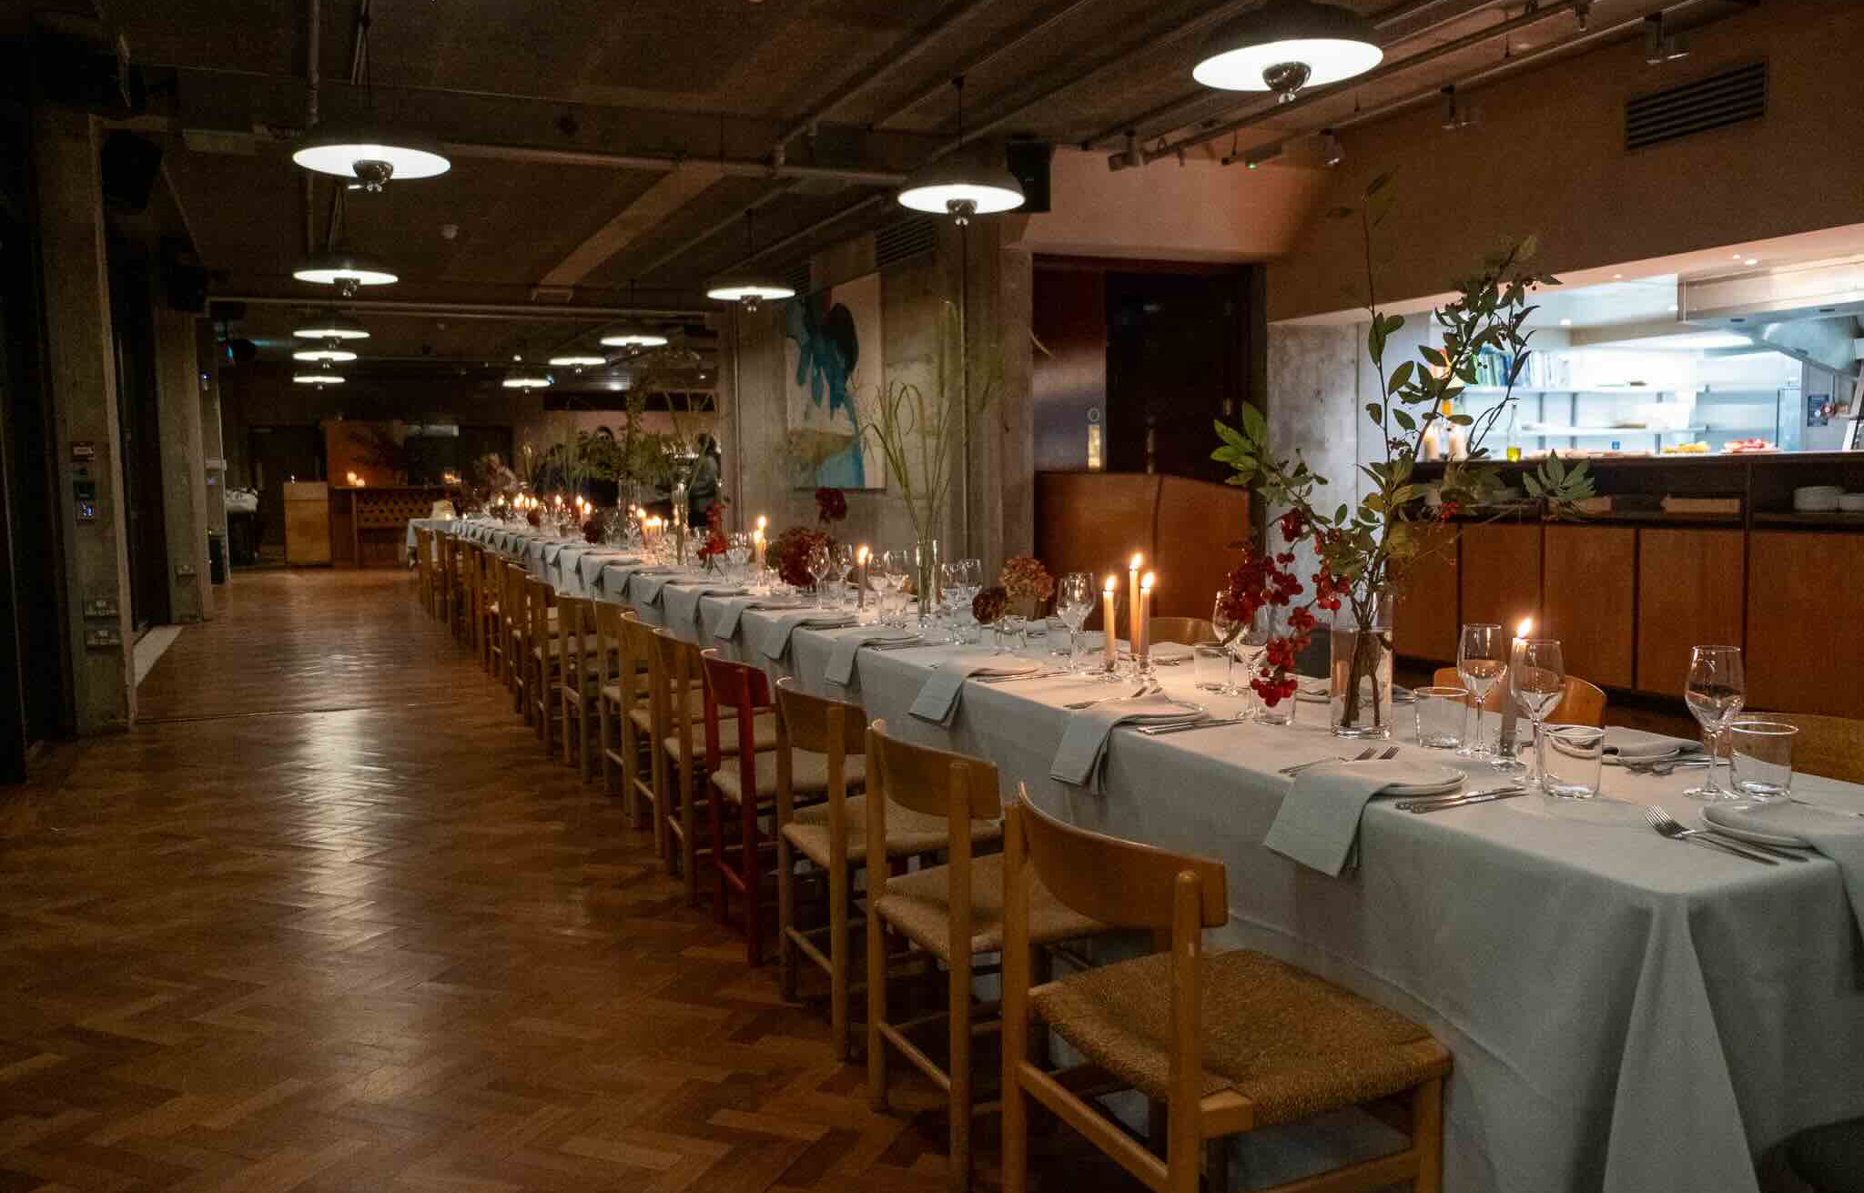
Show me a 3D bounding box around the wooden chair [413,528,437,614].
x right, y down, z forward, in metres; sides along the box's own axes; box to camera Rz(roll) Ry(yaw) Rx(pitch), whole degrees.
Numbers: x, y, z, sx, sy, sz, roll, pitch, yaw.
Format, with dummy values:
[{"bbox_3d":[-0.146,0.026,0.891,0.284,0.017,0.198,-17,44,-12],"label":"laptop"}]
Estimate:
[{"bbox_3d":[-4.752,-0.260,13.682,0.450,0.766,0.480,-3,6,-24],"label":"wooden chair"}]

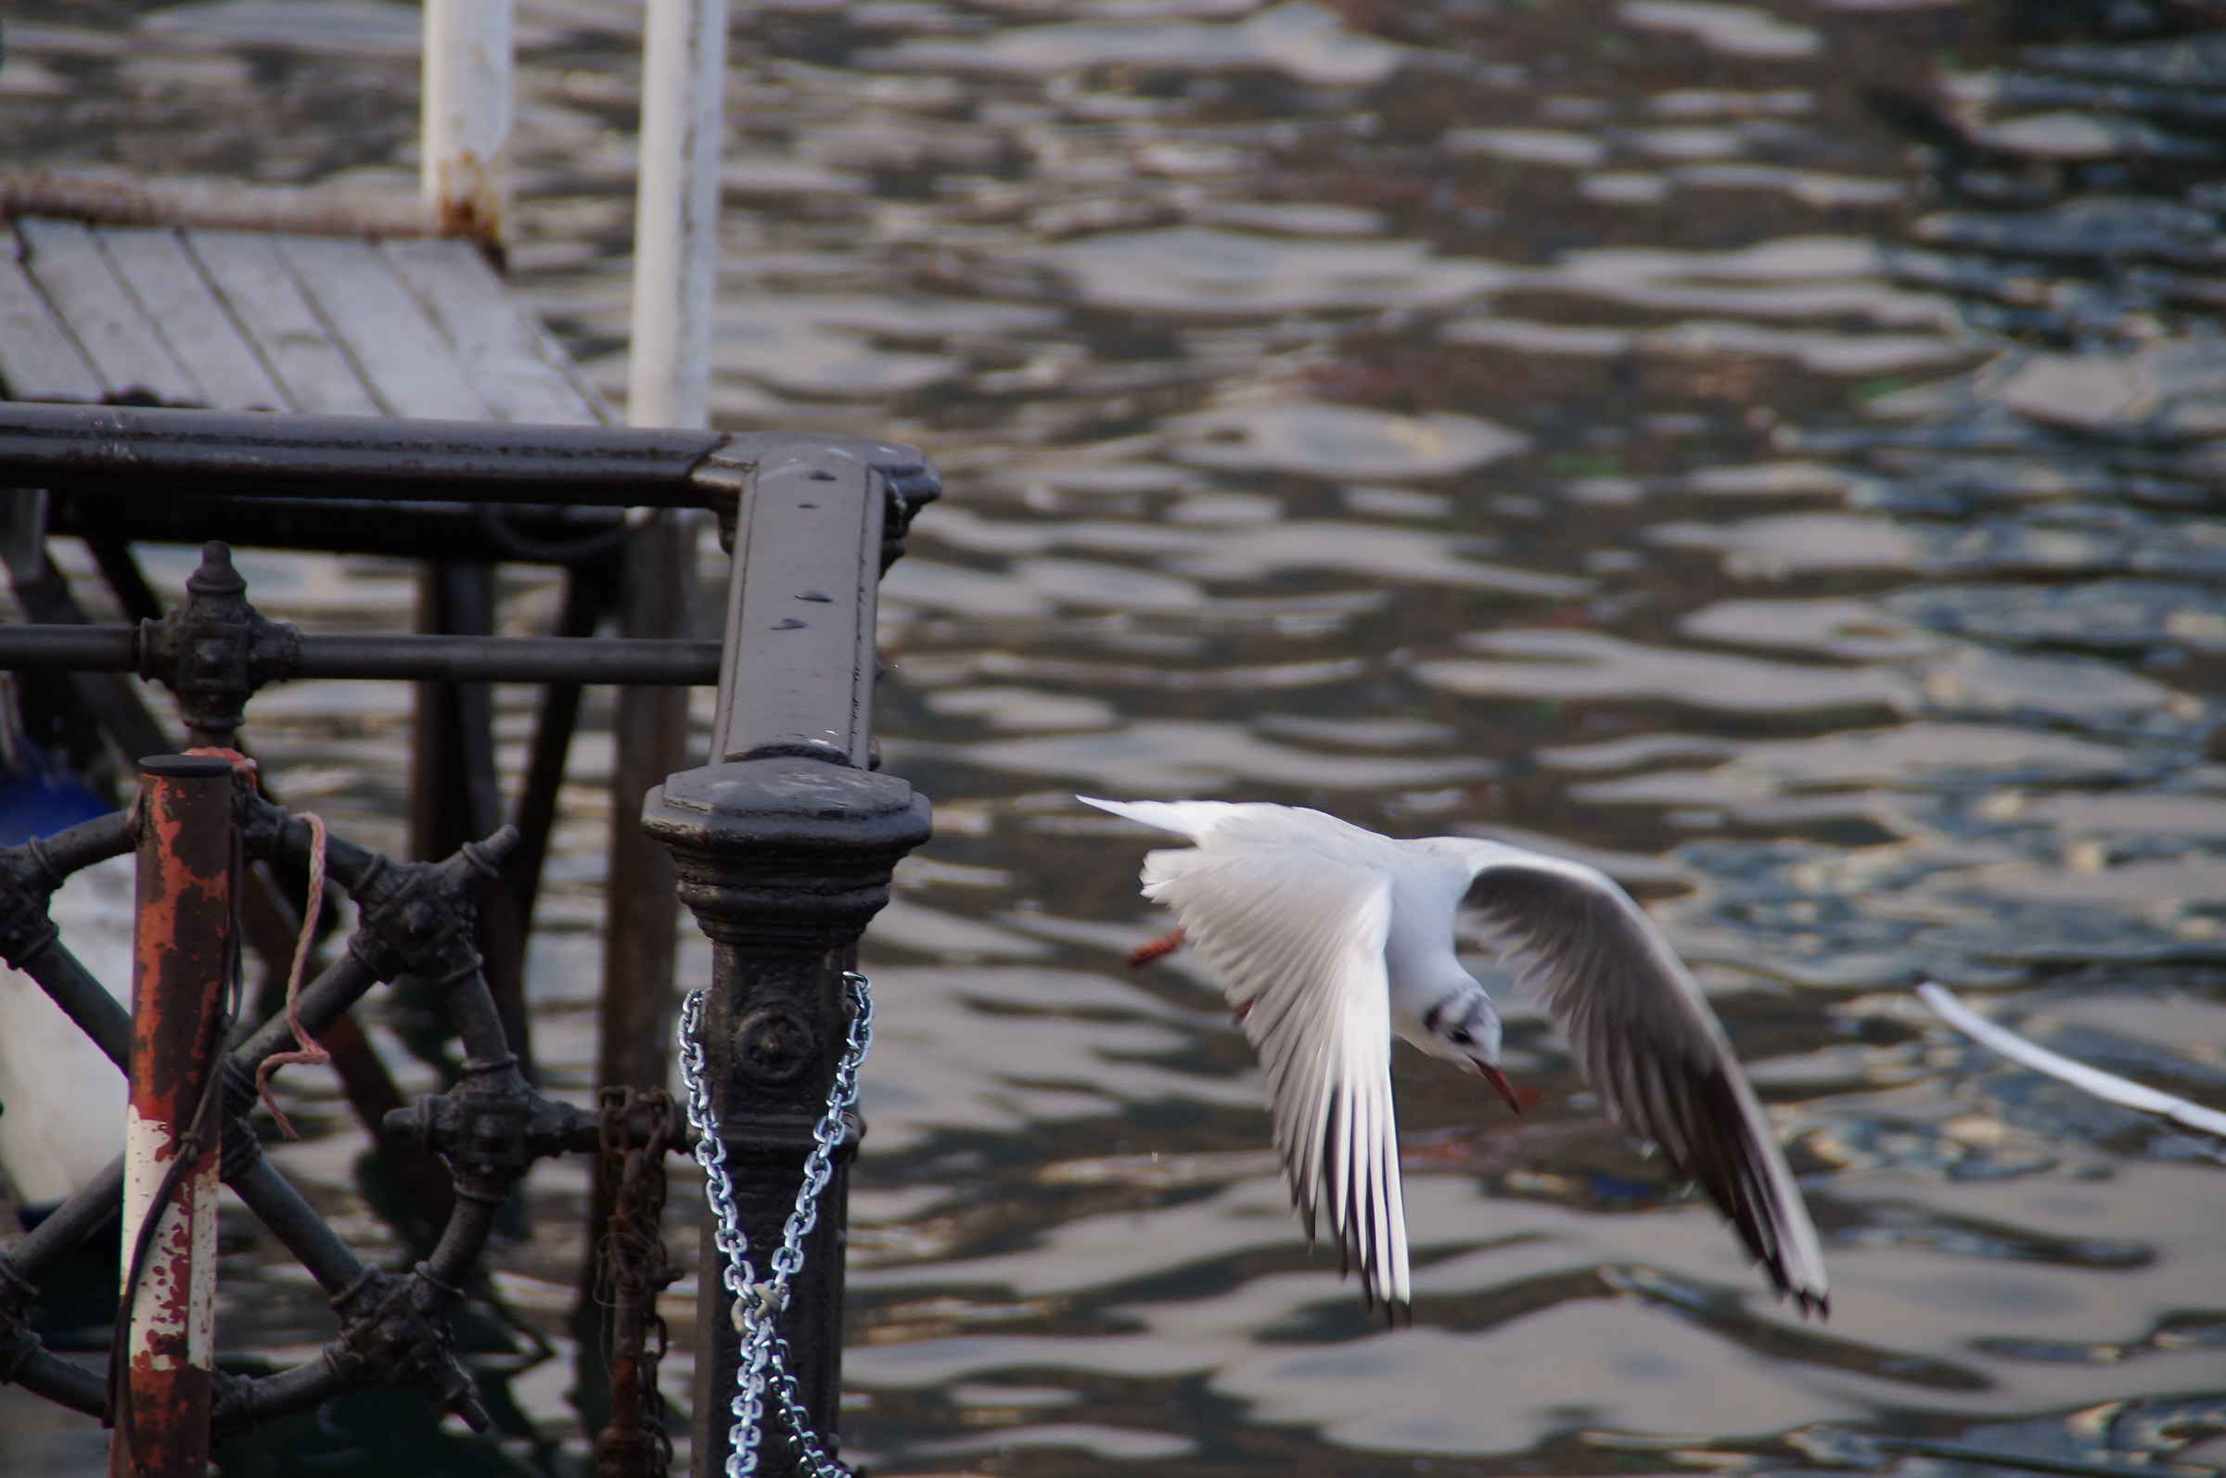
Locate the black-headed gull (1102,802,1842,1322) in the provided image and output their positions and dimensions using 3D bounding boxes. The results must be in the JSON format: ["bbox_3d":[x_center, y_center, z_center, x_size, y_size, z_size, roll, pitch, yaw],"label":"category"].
[{"bbox_3d":[0.144,0.173,10.500,0.385,0.255,0.550,15,8,28],"label":"black-headed gull"}]

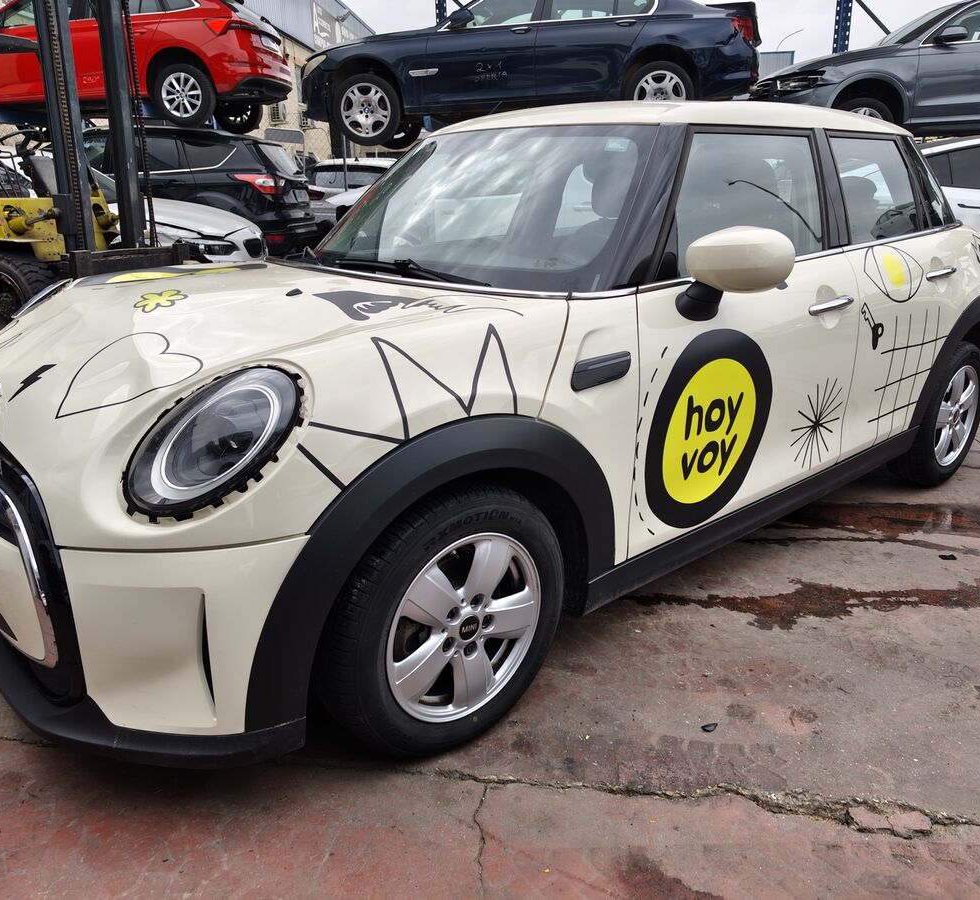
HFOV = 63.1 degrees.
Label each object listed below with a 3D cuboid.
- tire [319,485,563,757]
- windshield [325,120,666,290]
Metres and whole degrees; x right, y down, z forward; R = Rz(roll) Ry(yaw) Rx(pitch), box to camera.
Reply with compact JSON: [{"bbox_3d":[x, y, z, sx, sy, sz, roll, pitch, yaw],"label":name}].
[{"bbox_3d":[-0.095,0.349,1.725,0.605,0.605,0.180,-15,24,-39],"label":"tire"},{"bbox_3d":[-0.082,-0.757,2.413,1.370,0.130,0.640,21,70,46],"label":"windshield"}]

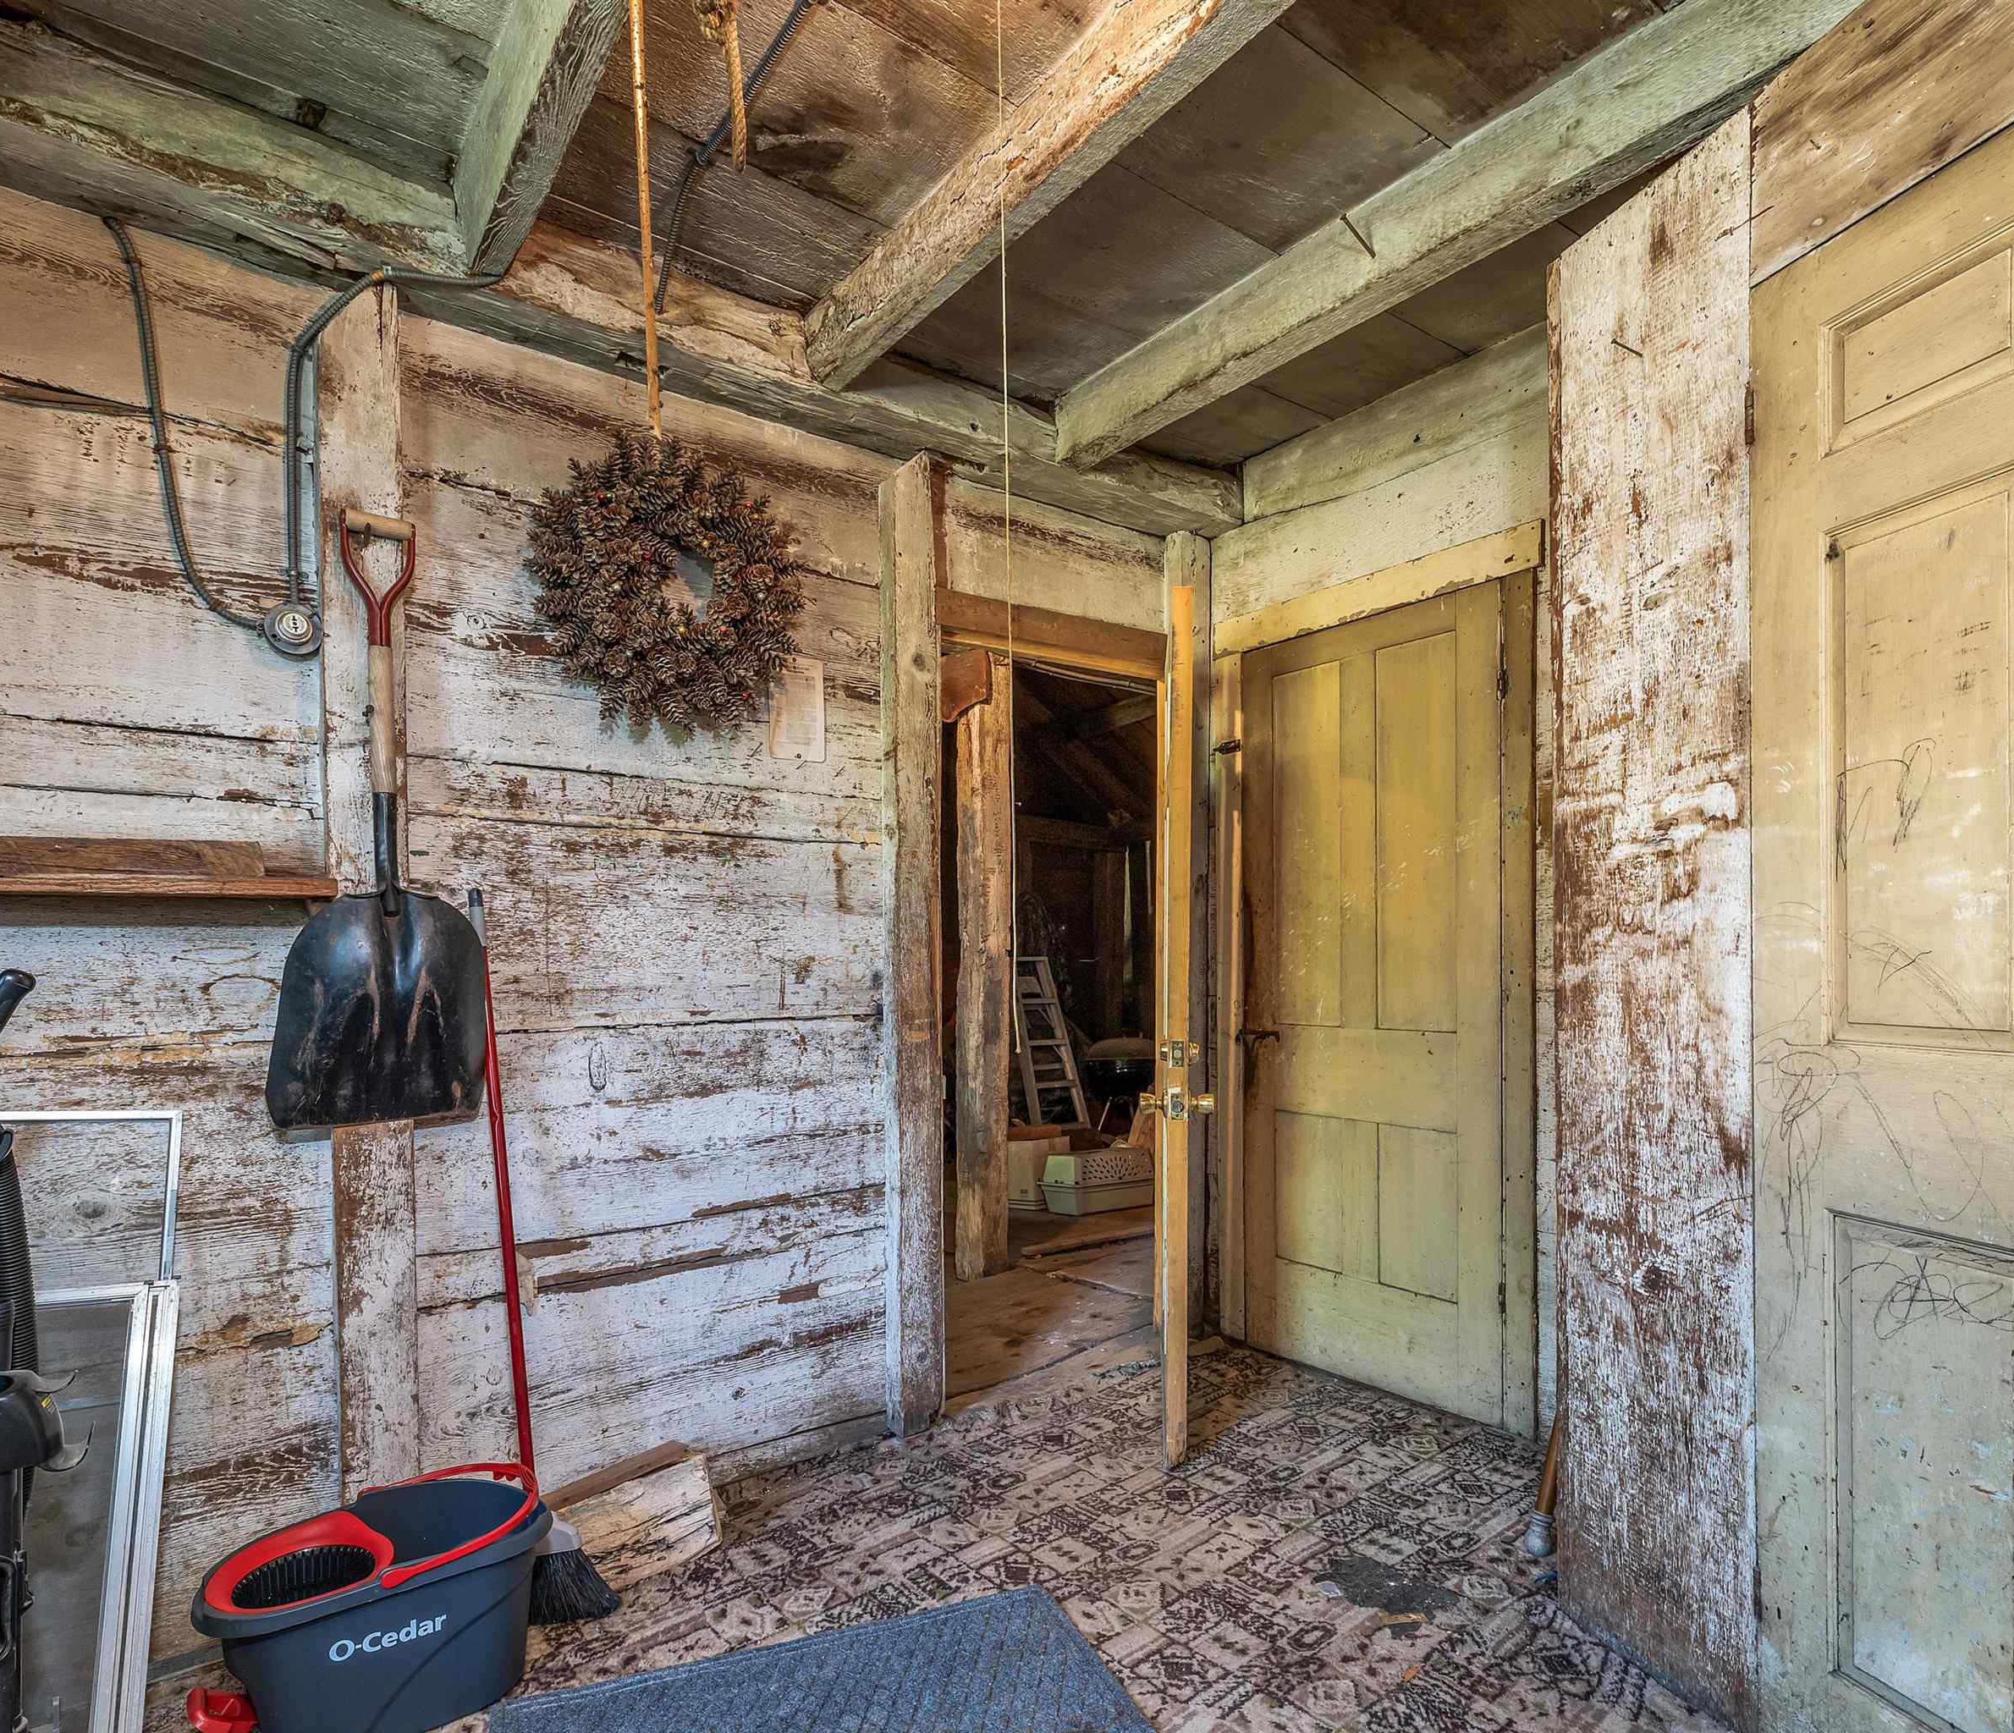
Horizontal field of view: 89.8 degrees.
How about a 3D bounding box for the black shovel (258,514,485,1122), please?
[{"bbox_3d":[-1.034,-0.077,1.668,0.300,1.010,0.140,1,-2,-35],"label":"black shovel"}]

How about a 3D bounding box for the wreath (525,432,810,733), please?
[{"bbox_3d":[-0.658,-0.556,2.004,0.550,0.560,0.120,1,-2,-35],"label":"wreath"}]

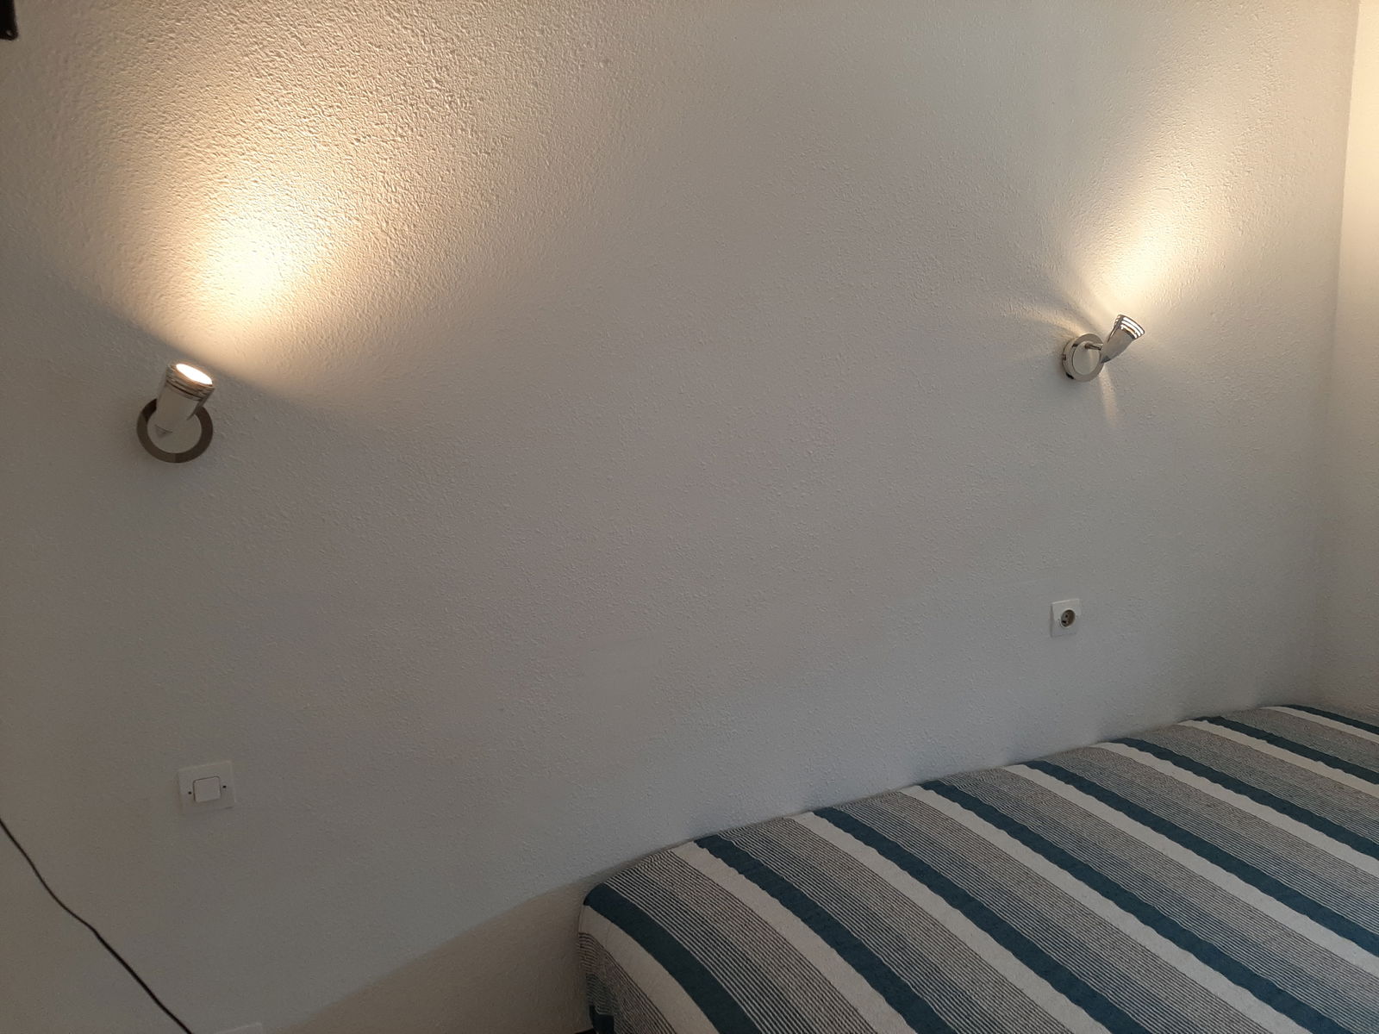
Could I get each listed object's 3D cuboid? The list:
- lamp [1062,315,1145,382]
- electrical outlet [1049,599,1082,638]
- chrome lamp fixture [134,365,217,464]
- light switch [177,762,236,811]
[{"bbox_3d":[0.890,-0.361,2.227,0.130,0.145,0.136,-6,11,-22],"label":"lamp"},{"bbox_3d":[0.871,0.236,2.386,0.081,0.081,0.012,-6,11,-22],"label":"electrical outlet"},{"bbox_3d":[-0.774,-0.154,1.562,0.117,0.152,0.136,-6,11,-22],"label":"chrome lamp fixture"},{"bbox_3d":[-0.801,0.454,1.720,0.081,0.081,0.012,-6,11,-22],"label":"light switch"}]

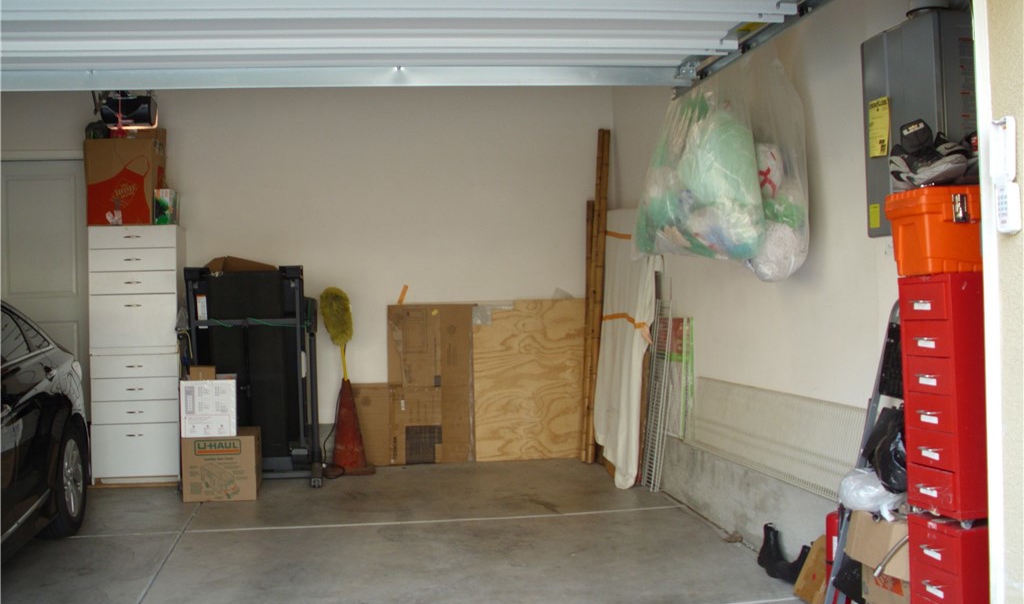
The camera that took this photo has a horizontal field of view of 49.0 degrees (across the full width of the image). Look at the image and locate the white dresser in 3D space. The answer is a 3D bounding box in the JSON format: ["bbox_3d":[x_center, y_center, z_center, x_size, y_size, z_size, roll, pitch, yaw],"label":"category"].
[{"bbox_3d":[-2.608,0.362,7.900,0.605,1.775,0.430,-2,0,-9],"label":"white dresser"}]

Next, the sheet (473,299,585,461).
[{"bbox_3d":[0.122,0.582,8.460,0.840,1.215,0.020,-2,-7,-9],"label":"sheet"}]

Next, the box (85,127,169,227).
[{"bbox_3d":[-2.708,-0.853,7.890,0.455,0.683,0.450,-2,0,-9],"label":"box"}]

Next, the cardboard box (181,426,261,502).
[{"bbox_3d":[-1.883,1.058,7.343,0.460,0.410,0.460,-2,0,-9],"label":"cardboard box"}]

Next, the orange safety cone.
[{"bbox_3d":[-1.166,0.877,8.075,0.345,0.680,0.345,-2,0,-9],"label":"orange safety cone"}]

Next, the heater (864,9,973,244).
[{"bbox_3d":[1.342,-0.543,3.516,0.270,0.650,0.505,-2,0,-9],"label":"heater"}]

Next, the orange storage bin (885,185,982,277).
[{"bbox_3d":[1.304,-0.194,3.140,0.430,0.230,0.235,-2,0,-9],"label":"orange storage bin"}]

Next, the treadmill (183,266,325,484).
[{"bbox_3d":[-1.819,0.504,7.788,0.972,1.505,0.750,-2,0,-9],"label":"treadmill"}]

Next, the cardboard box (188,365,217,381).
[{"bbox_3d":[-1.982,0.456,7.252,0.165,0.096,0.140,-2,0,-9],"label":"cardboard box"}]

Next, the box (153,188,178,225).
[{"bbox_3d":[-2.417,-0.651,7.848,0.130,0.246,0.240,-2,0,-9],"label":"box"}]

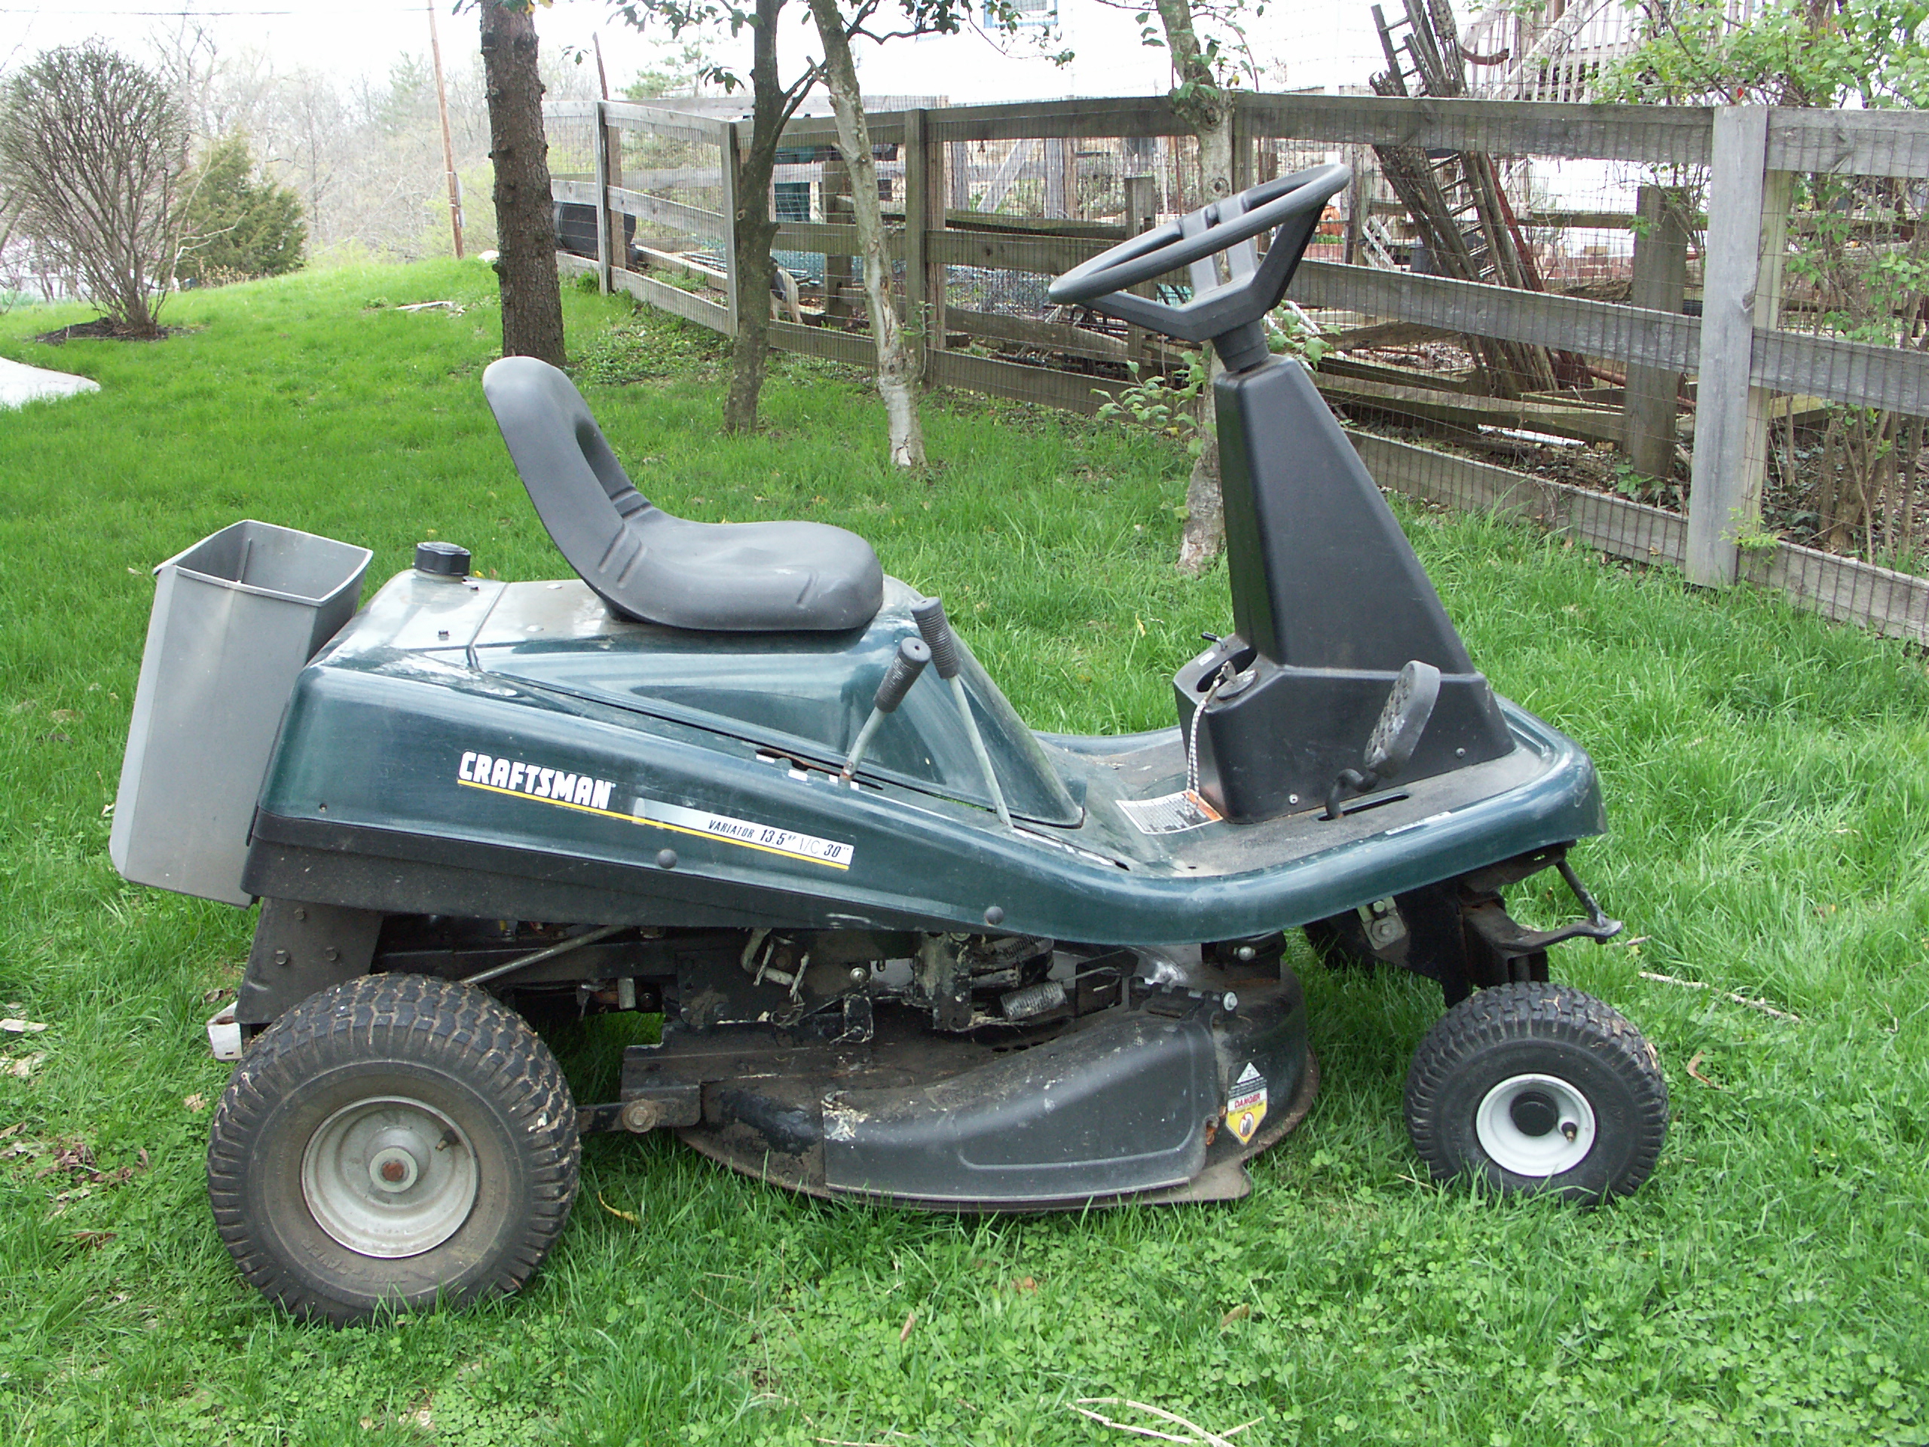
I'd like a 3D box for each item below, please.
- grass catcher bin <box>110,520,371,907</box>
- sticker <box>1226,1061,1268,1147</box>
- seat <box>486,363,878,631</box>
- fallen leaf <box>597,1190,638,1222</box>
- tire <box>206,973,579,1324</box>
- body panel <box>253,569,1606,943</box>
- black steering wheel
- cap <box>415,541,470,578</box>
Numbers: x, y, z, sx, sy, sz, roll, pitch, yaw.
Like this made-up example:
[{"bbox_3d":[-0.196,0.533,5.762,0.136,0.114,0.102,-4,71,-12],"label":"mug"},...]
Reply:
[{"bbox_3d":[-0.797,-0.021,2.035,0.164,0.336,0.315,14,13,-11],"label":"grass catcher bin"},{"bbox_3d":[0.309,0.415,2.010,0.058,0.093,0.004,-11,18,-33],"label":"sticker"},{"bbox_3d":[-0.305,-0.268,2.052,0.418,0.280,0.410,-3,15,-7],"label":"seat"},{"bbox_3d":[-0.385,0.533,2.028,0.032,0.020,0.044,-3,15,-7],"label":"fallen leaf"},{"bbox_3d":[-0.572,0.431,1.866,0.356,0.356,0.155,-3,15,-7],"label":"tire"},{"bbox_3d":[-0.012,-0.012,2.162,1.480,0.380,0.580,-3,15,-7],"label":"body panel"},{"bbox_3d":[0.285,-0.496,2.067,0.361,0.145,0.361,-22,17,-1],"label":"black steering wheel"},{"bbox_3d":[-0.577,-0.181,2.039,0.061,0.030,0.061,6,14,-9],"label":"cap"}]

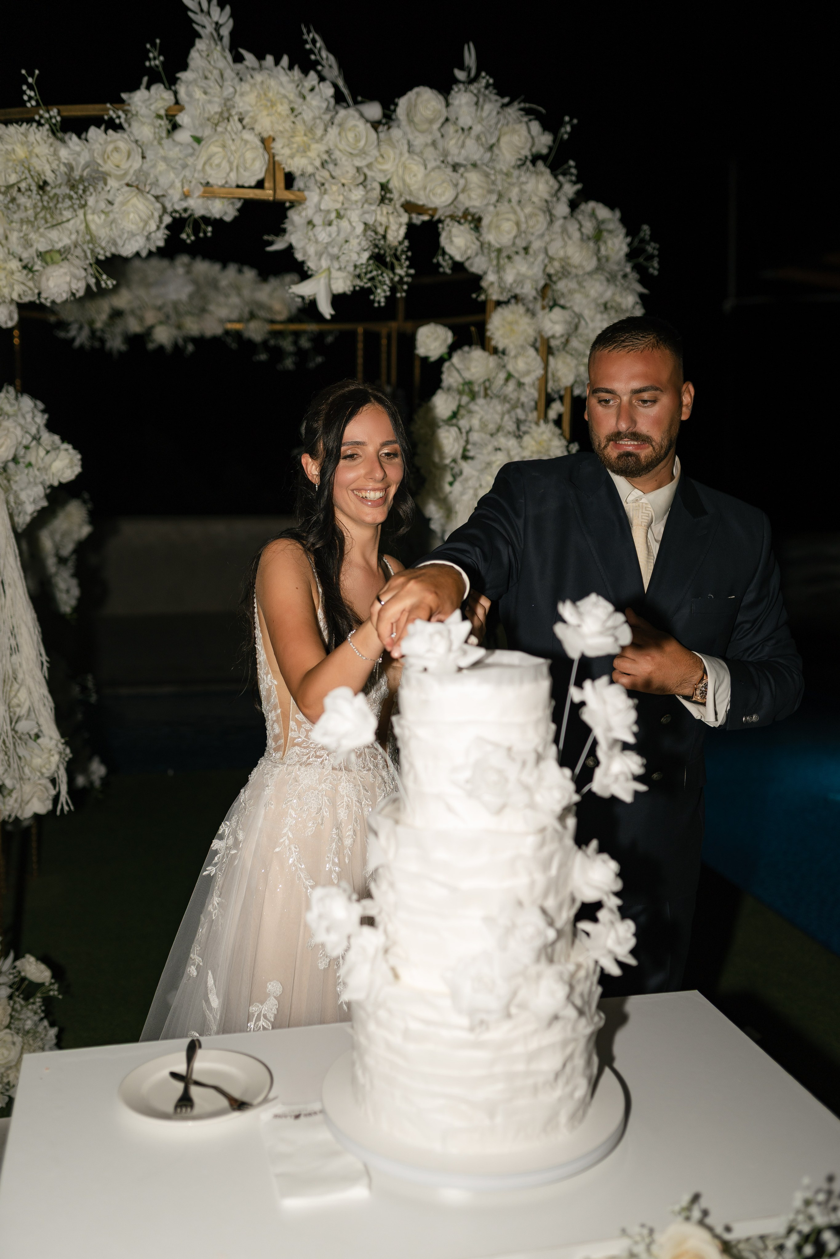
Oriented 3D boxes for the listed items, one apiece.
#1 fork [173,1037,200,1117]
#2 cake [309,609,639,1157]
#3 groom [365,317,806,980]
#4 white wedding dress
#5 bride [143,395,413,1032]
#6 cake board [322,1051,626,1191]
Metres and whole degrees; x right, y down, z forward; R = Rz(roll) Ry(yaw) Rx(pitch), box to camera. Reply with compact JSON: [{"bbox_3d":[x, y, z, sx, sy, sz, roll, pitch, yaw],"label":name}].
[{"bbox_3d":[-0.293,0.570,1.562,0.023,0.020,0.147,0,16,-5],"label":"fork"},{"bbox_3d":[0.065,0.276,1.510,0.400,0.620,0.380,0,6,0],"label":"cake"},{"bbox_3d":[0.298,0.410,1.888,0.720,1.800,0.680,1,7,6],"label":"groom"},{"bbox_3d":[-0.223,0.564,2.117,0.740,1.430,0.840,-5,8,-39],"label":"white wedding dress"},{"bbox_3d":[-0.192,0.439,2.063,0.740,1.700,0.880,-5,8,-39],"label":"bride"},{"bbox_3d":[0.067,0.592,1.545,0.383,0.016,0.383,0,6,0],"label":"cake board"}]

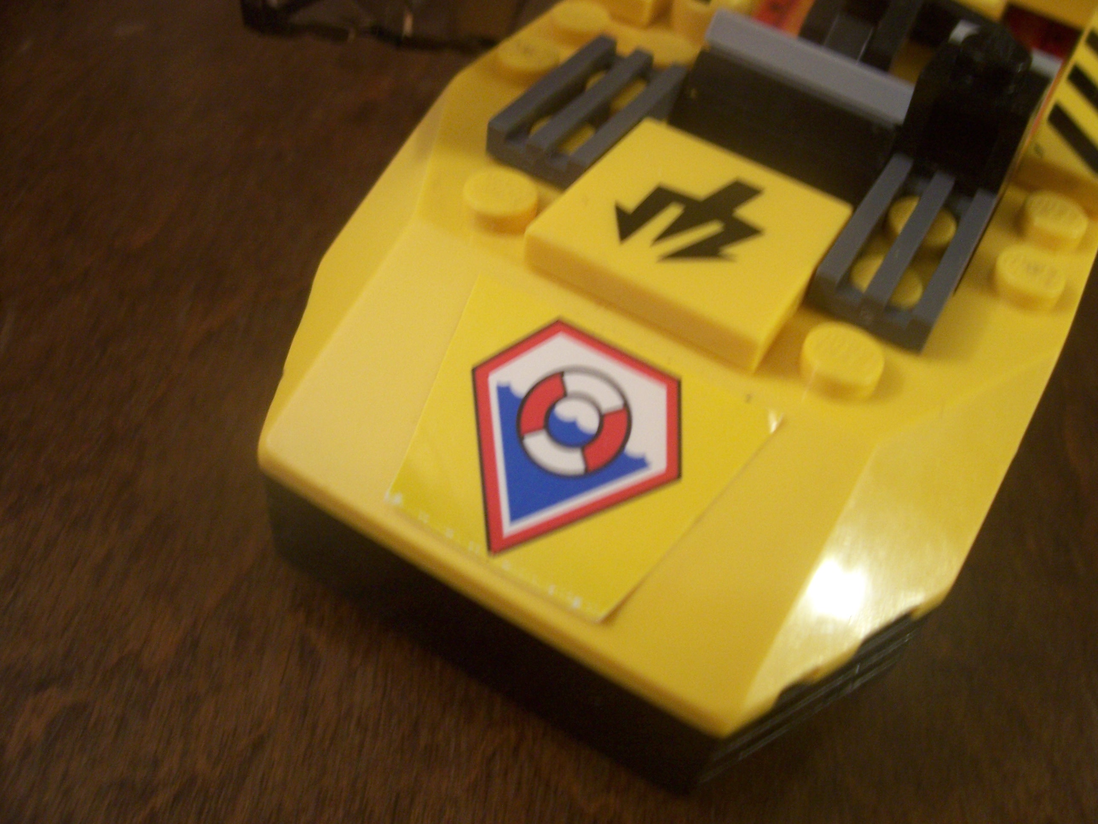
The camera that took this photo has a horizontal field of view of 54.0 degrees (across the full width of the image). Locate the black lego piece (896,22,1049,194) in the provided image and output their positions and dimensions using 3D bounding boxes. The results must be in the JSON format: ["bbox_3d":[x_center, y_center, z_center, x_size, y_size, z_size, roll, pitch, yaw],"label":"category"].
[{"bbox_3d":[0.030,-0.021,0.076,0.008,0.011,0.008,28,51,15],"label":"black lego piece"}]

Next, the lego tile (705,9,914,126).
[{"bbox_3d":[0.019,-0.025,0.078,0.016,0.003,0.003,28,51,15],"label":"lego tile"}]

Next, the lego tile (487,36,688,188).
[{"bbox_3d":[0.003,-0.022,0.078,0.008,0.003,0.016,28,51,15],"label":"lego tile"}]

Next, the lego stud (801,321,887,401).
[{"bbox_3d":[0.017,-0.003,0.065,0.005,0.002,0.005,4,49,-5],"label":"lego stud"}]

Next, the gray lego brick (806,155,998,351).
[{"bbox_3d":[0.024,-0.011,0.072,0.008,0.003,0.016,28,51,15],"label":"gray lego brick"}]

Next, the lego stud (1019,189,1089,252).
[{"bbox_3d":[0.036,-0.014,0.077,0.005,0.002,0.005,28,51,15],"label":"lego stud"}]

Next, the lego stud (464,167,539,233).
[{"bbox_3d":[-0.003,-0.014,0.071,0.005,0.002,0.005,4,49,-5],"label":"lego stud"}]

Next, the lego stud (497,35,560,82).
[{"bbox_3d":[-0.002,-0.027,0.083,0.005,0.002,0.005,4,49,-5],"label":"lego stud"}]

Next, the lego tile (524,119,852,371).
[{"bbox_3d":[0.009,-0.011,0.070,0.016,0.003,0.016,28,51,15],"label":"lego tile"}]

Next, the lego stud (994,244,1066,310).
[{"bbox_3d":[0.032,-0.009,0.072,0.005,0.002,0.005,28,51,15],"label":"lego stud"}]

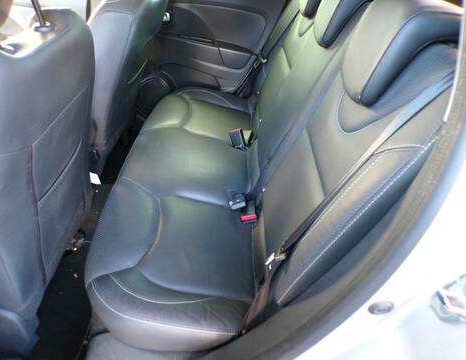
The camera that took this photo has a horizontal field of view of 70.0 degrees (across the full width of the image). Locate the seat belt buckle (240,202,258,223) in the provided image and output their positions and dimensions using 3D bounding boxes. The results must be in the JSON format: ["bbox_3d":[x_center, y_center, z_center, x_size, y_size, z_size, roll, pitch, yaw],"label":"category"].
[{"bbox_3d":[0.057,0.112,1.150,0.050,0.030,0.080,-2,24,6],"label":"seat belt buckle"}]

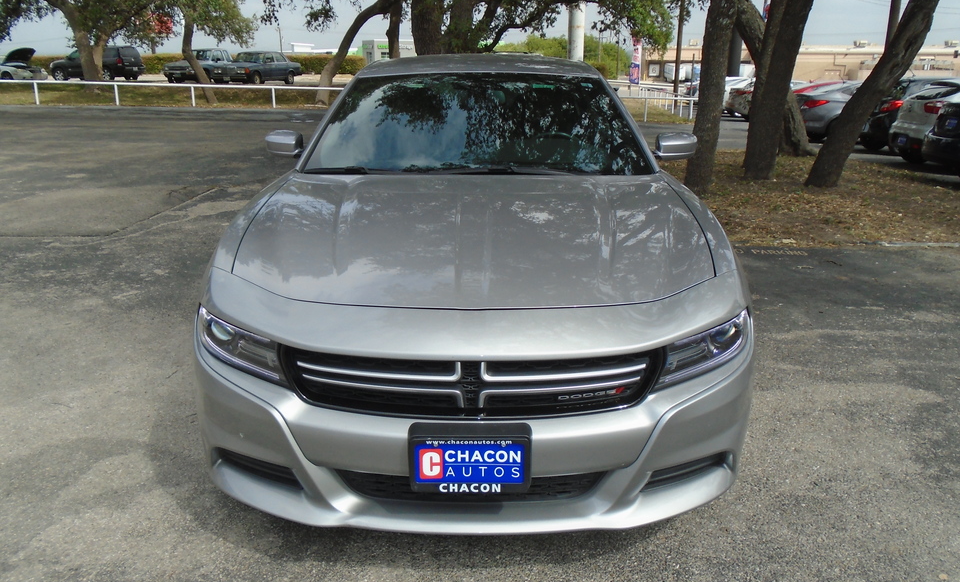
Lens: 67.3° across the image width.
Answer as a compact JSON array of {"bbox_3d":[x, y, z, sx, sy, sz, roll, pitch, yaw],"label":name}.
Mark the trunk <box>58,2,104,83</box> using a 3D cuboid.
[{"bbox_3d":[-14.737,-9.065,26.734,1.600,3.000,1.000,-9,20,-27],"label":"trunk"}]

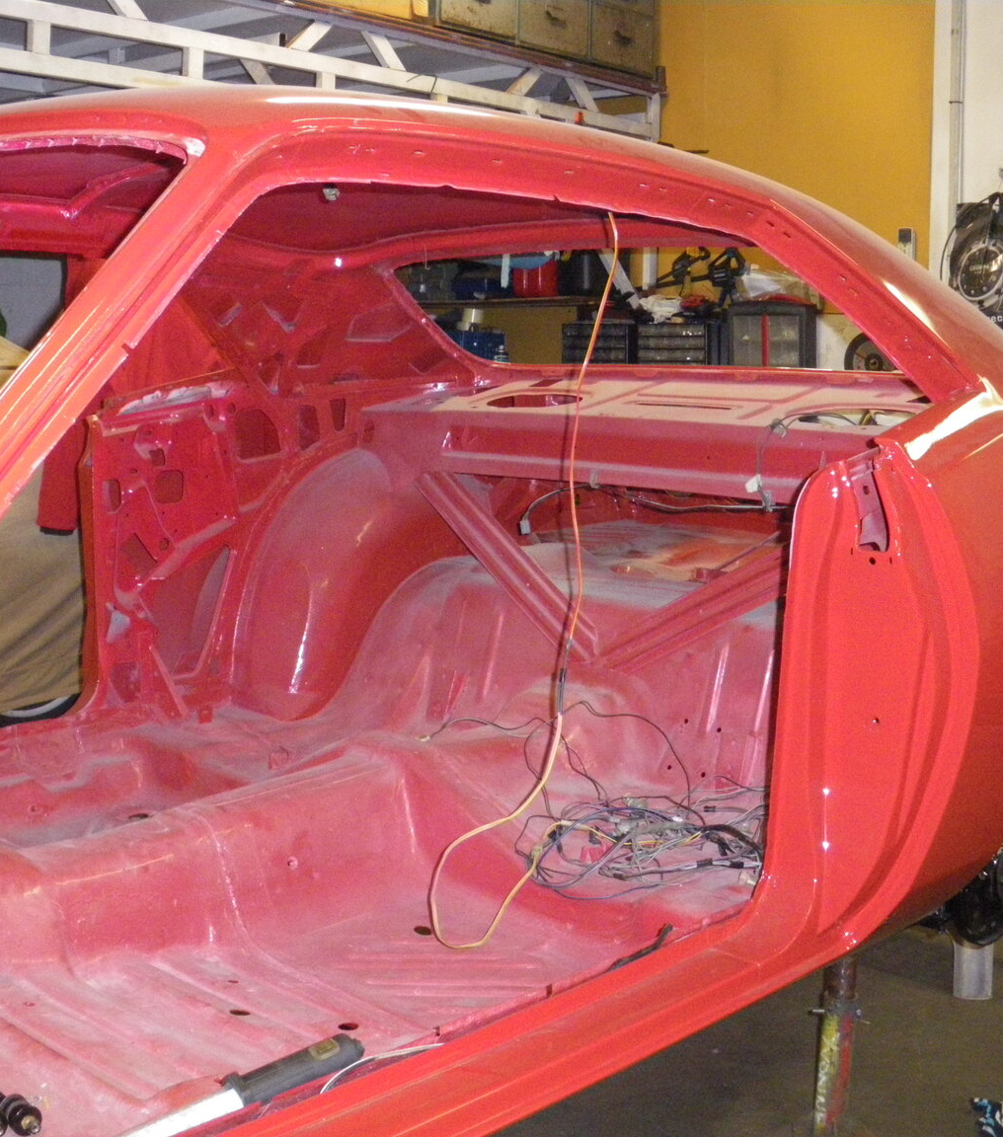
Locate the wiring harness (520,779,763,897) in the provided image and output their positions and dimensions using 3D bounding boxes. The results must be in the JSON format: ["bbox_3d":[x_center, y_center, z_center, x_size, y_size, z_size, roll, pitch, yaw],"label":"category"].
[{"bbox_3d":[0.208,0.360,2.100,0.380,0.090,0.340,0,8,0],"label":"wiring harness"}]

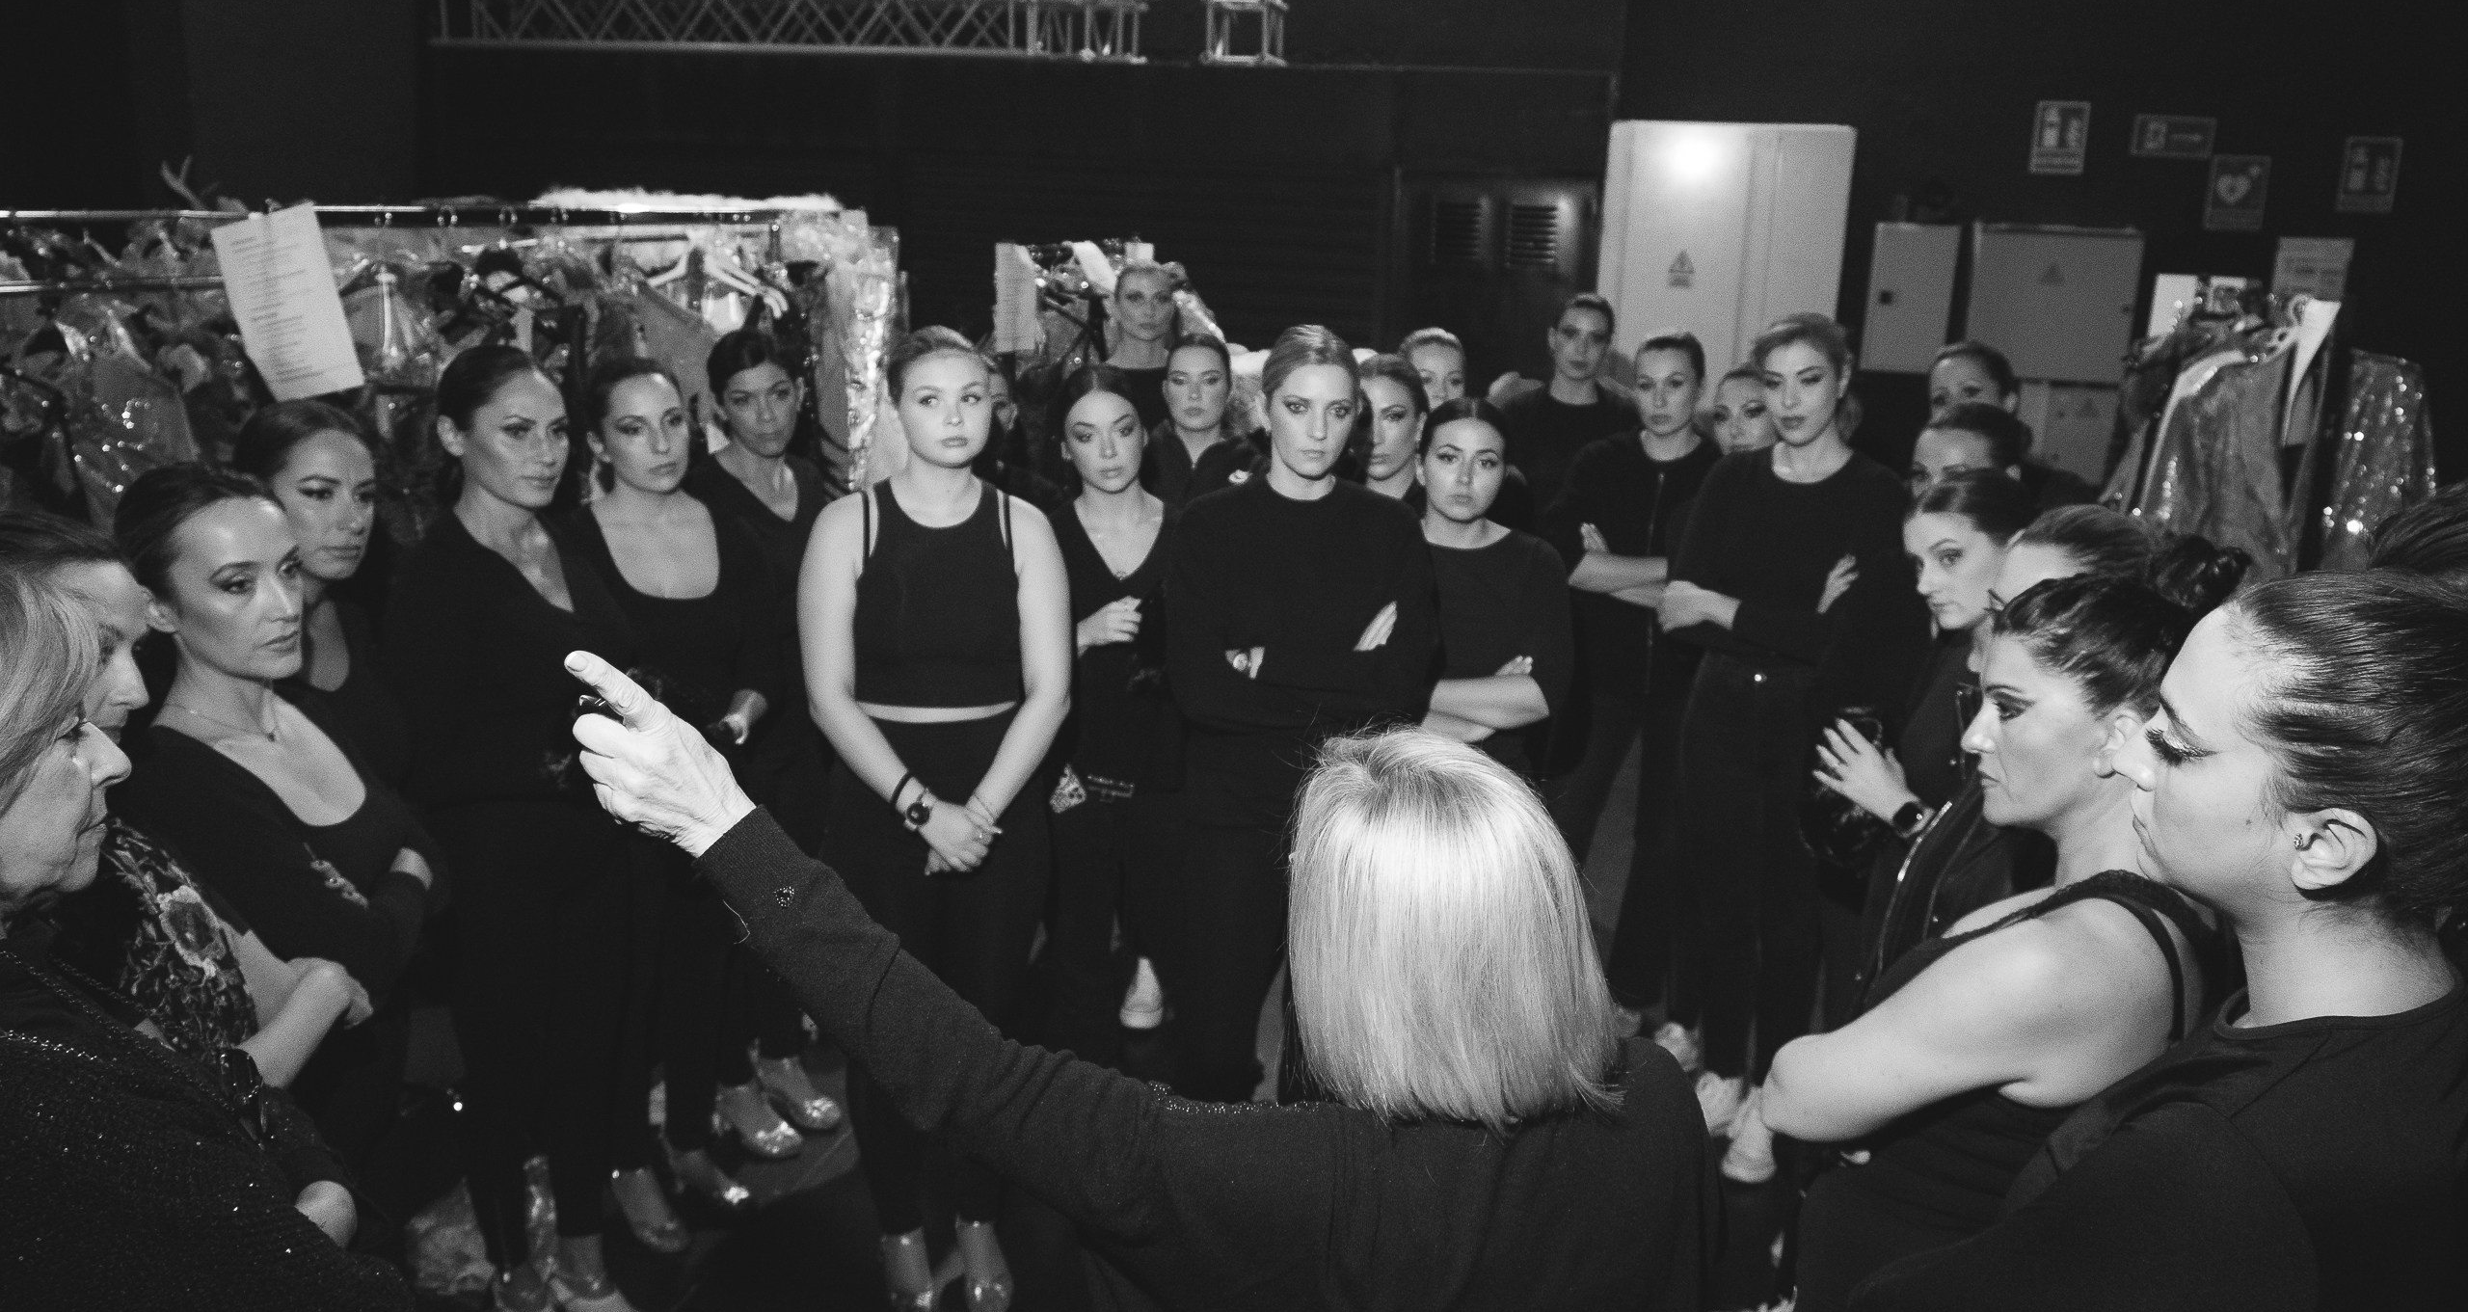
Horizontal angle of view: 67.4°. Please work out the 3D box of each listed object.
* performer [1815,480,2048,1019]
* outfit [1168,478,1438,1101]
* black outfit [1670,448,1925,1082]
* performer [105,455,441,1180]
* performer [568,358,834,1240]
[{"bbox_3d":[1.097,0.490,3.050,0.360,1.599,0.450,-7,17,-31],"label":"performer"},{"bbox_3d":[0.098,0.437,3.136,0.460,1.430,0.320,3,15,2],"label":"outfit"},{"bbox_3d":[1.088,0.279,3.823,0.460,1.400,0.300,6,15,15],"label":"black outfit"},{"bbox_3d":[-1.105,0.560,2.259,0.370,1.617,0.470,10,16,31],"label":"performer"},{"bbox_3d":[-1.043,0.288,3.418,0.470,1.661,0.360,-11,19,-40],"label":"performer"}]

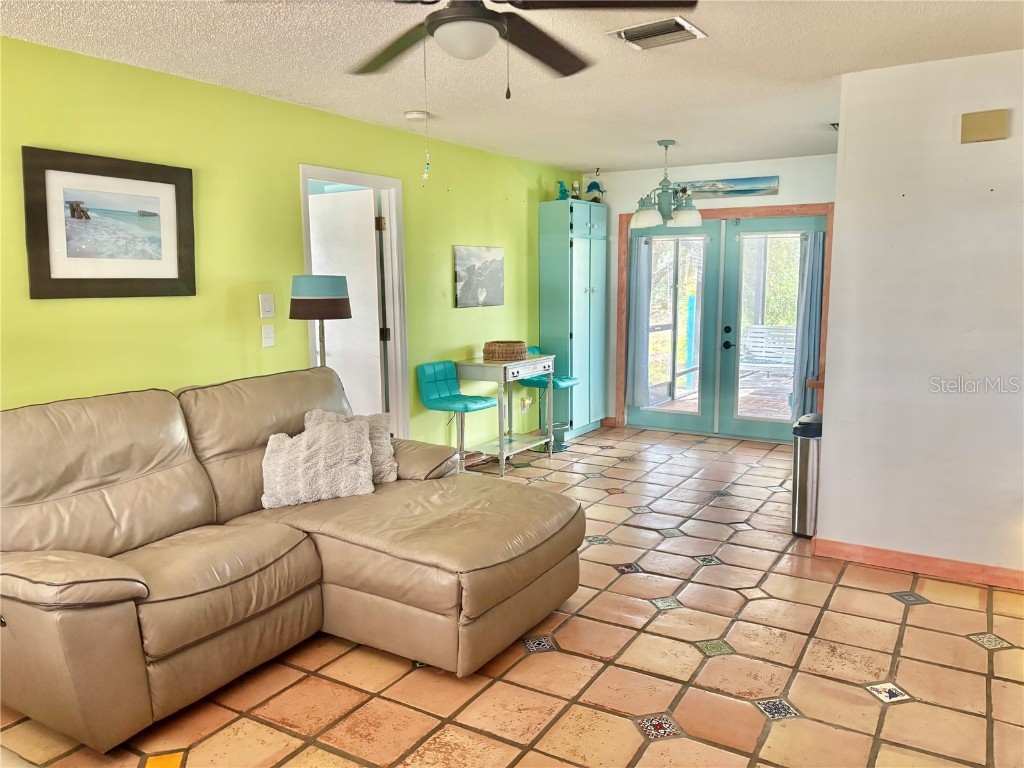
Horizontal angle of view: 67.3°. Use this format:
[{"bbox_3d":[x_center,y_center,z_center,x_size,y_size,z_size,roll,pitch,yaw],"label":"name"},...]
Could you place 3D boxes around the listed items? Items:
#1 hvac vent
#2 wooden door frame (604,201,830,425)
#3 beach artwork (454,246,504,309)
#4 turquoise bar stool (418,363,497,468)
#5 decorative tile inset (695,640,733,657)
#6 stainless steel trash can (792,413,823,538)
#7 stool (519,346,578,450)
[{"bbox_3d":[0.598,-1.417,3.132,0.310,0.030,0.305,5,10,32],"label":"hvac vent"},{"bbox_3d":[1.863,-0.537,7.002,1.910,2.065,0.100,4,9,31],"label":"wooden door frame"},{"bbox_3d":[-0.251,-0.843,6.059,0.030,0.465,0.685,4,9,31],"label":"beach artwork"},{"bbox_3d":[-0.367,0.312,5.321,0.450,0.879,0.430,5,10,32],"label":"turquoise bar stool"},{"bbox_3d":[0.816,1.065,3.086,0.104,0.010,0.104,-2,8,-13],"label":"decorative tile inset"},{"bbox_3d":[1.782,0.512,4.423,0.300,0.700,0.340,4,9,31],"label":"stainless steel trash can"},{"bbox_3d":[0.322,0.120,6.675,0.410,0.880,0.410,4,9,31],"label":"stool"}]

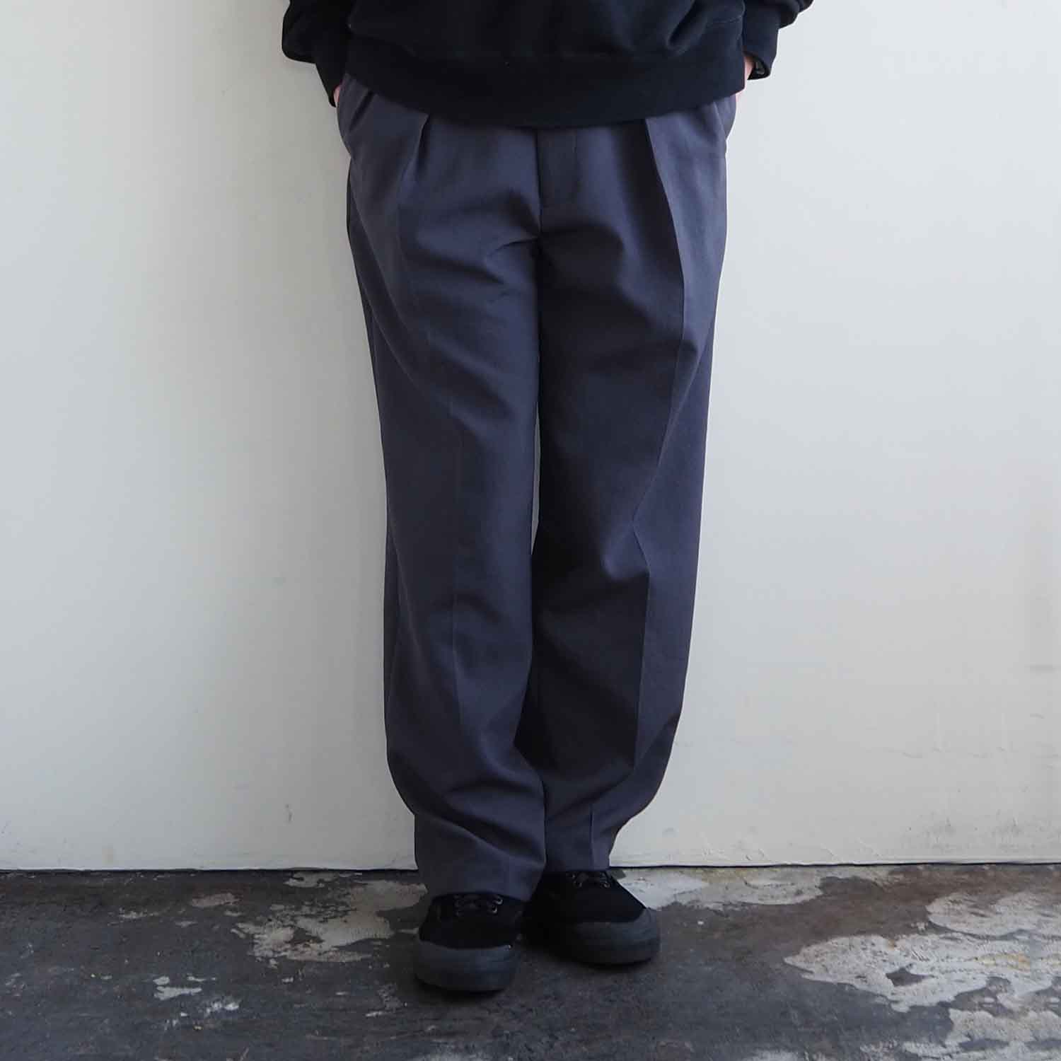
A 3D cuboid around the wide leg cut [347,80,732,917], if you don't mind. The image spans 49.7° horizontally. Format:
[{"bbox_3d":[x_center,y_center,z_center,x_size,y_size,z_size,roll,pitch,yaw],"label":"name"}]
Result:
[{"bbox_3d":[0.010,-0.075,1.380,0.465,0.975,0.290,0,0,-3],"label":"wide leg cut"}]

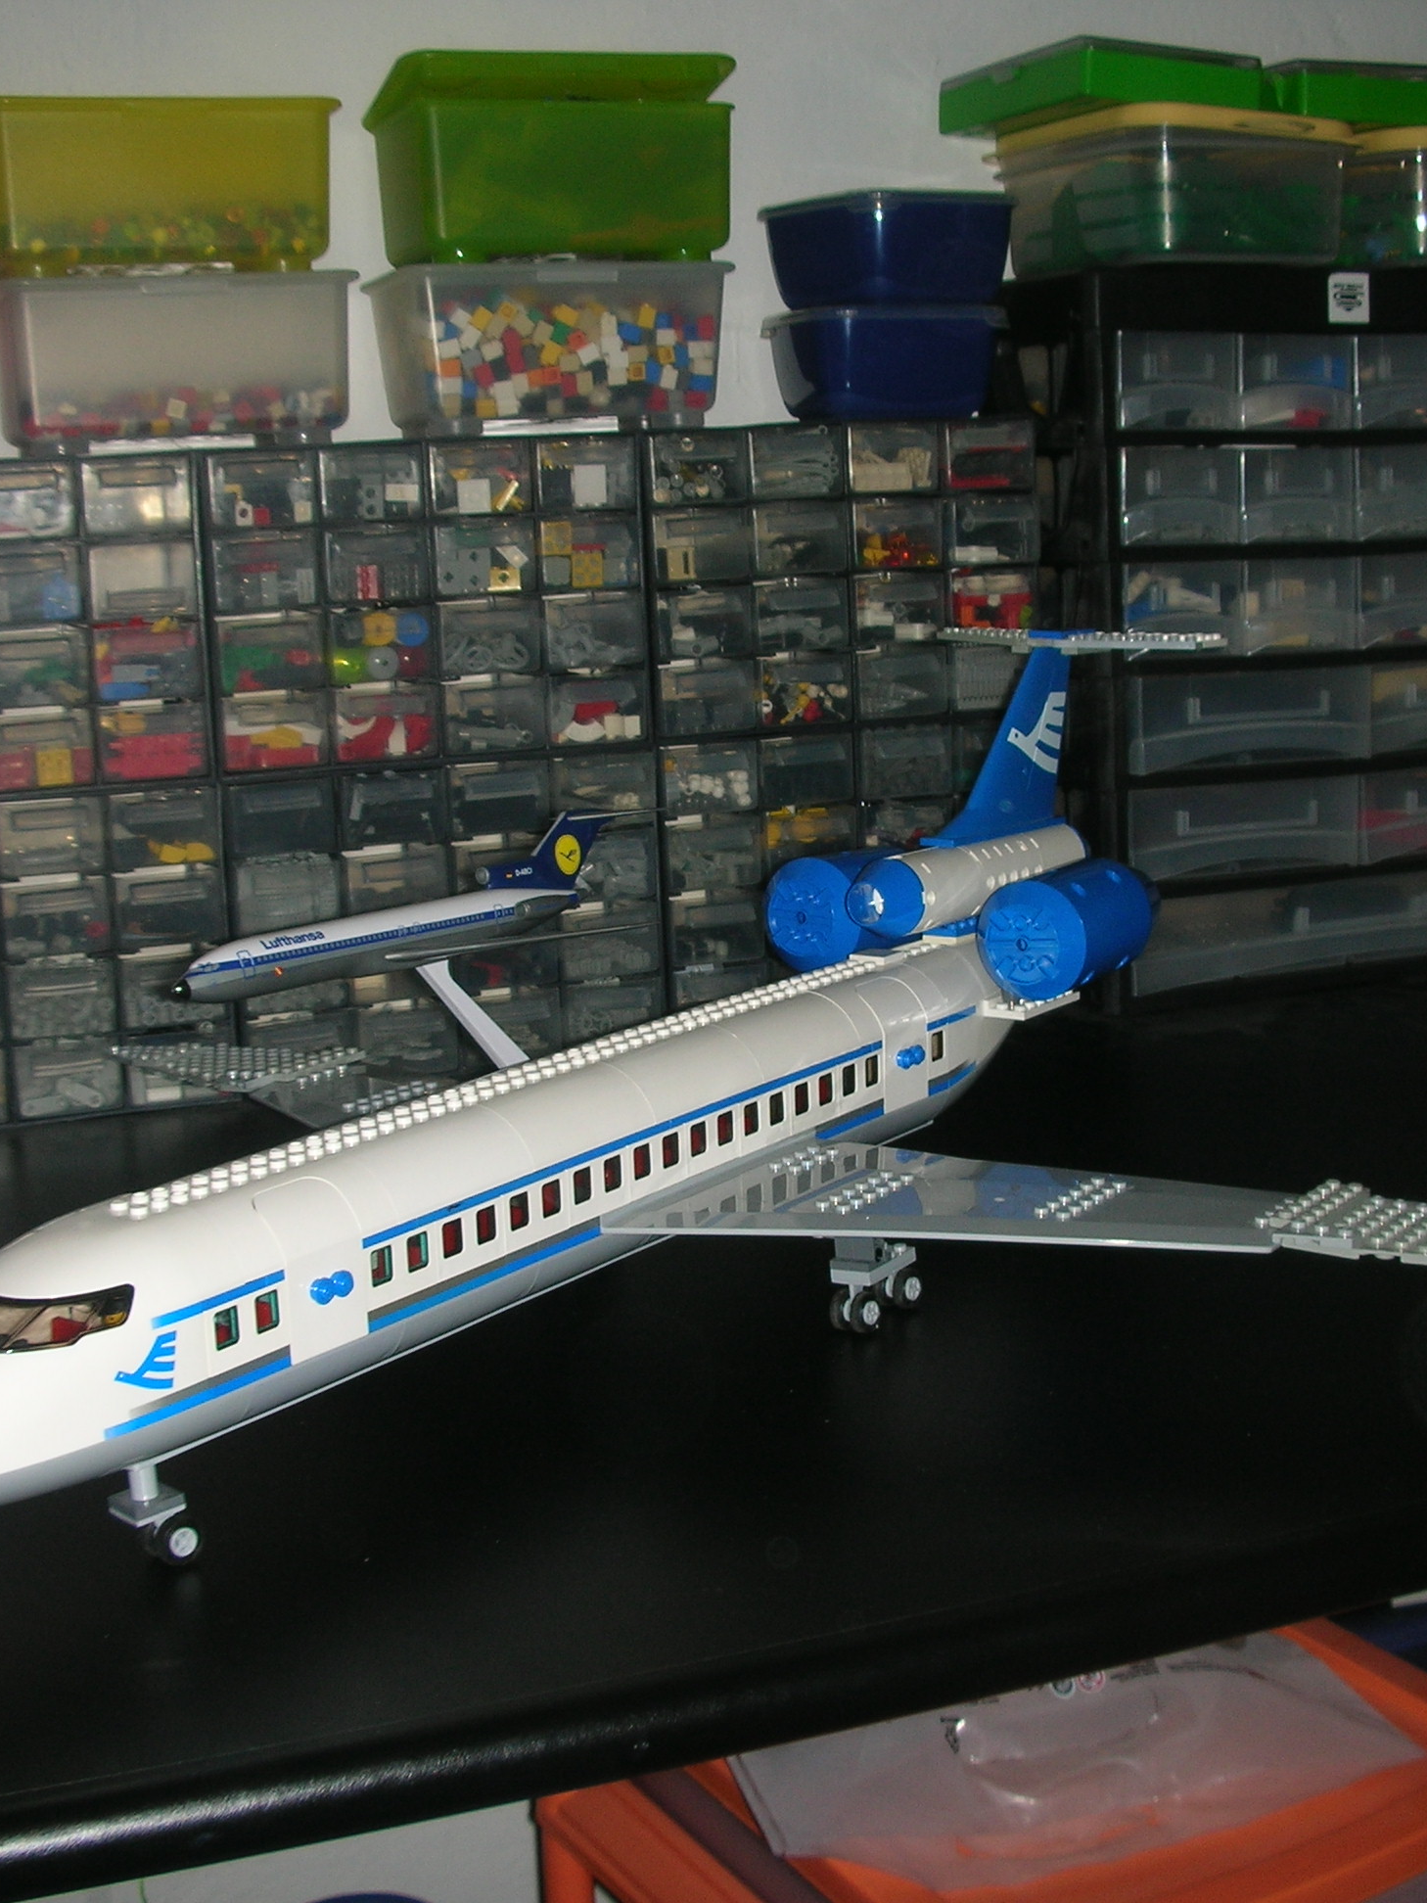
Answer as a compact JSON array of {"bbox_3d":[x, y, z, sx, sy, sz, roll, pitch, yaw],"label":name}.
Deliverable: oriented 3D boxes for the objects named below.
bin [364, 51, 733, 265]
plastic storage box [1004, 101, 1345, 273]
[{"bbox_3d":[-0.089,-0.404,1.339,0.174,0.103,0.128,-6,12,-22],"label":"bin"},{"bbox_3d":[0.255,-0.422,1.434,0.153,0.084,0.155,-6,12,-22],"label":"plastic storage box"}]

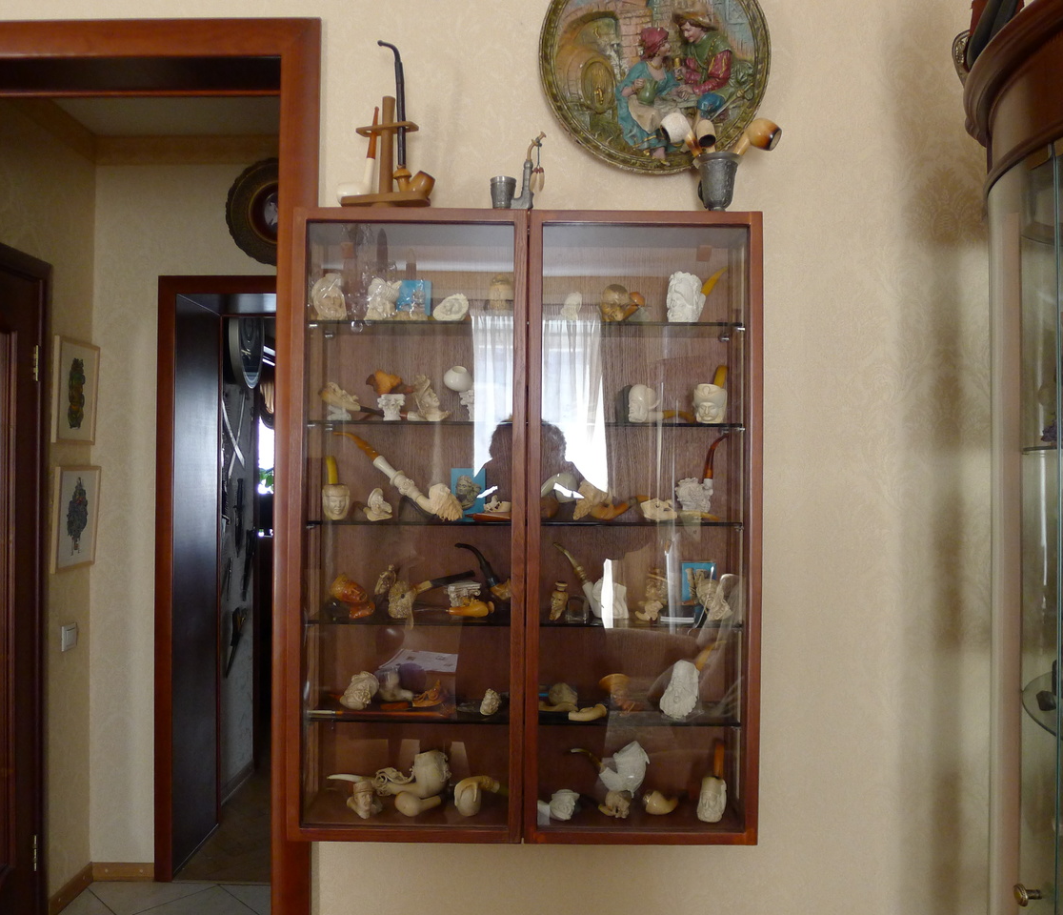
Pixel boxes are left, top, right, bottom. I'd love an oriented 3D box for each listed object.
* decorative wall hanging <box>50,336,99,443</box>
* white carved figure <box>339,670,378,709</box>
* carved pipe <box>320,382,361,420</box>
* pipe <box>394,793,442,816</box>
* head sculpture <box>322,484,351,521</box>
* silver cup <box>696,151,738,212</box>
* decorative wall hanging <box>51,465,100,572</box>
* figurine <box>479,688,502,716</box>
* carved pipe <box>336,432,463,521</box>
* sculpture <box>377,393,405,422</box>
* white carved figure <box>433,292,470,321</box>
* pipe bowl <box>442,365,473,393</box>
[{"bbox_3d":[-1.522,-0.217,2.810,0.022,0.340,0.240,1,0,0],"label":"decorative wall hanging"},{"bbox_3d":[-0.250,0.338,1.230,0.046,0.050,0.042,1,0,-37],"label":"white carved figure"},{"bbox_3d":[-0.275,-0.081,1.215,0.055,0.054,0.035,0,0,-11],"label":"carved pipe"},{"bbox_3d":[-0.160,0.492,1.200,0.063,0.030,0.035,1,0,-18],"label":"pipe"},{"bbox_3d":[-0.277,0.063,1.200,0.037,0.051,0.042,1,0,-19],"label":"head sculpture"},{"bbox_3d":[0.246,-0.358,1.128,0.056,0.085,0.057,1,0,0],"label":"silver cup"},{"bbox_3d":[-1.517,0.202,2.820,0.018,0.340,0.245,3,0,0],"label":"decorative wall hanging"},{"bbox_3d":[-0.058,0.347,1.200,0.027,0.035,0.027,1,0,-27],"label":"figurine"},{"bbox_3d":[-0.190,0.027,1.215,0.180,0.125,0.045,0,0,6],"label":"carved pipe"},{"bbox_3d":[-0.200,-0.071,1.205,0.038,0.041,0.037,1,0,-1],"label":"sculpture"},{"bbox_3d":[-0.107,-0.200,1.135,0.047,0.040,0.036,1,0,0],"label":"white carved figure"},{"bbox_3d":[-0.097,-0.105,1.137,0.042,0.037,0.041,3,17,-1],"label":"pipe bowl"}]

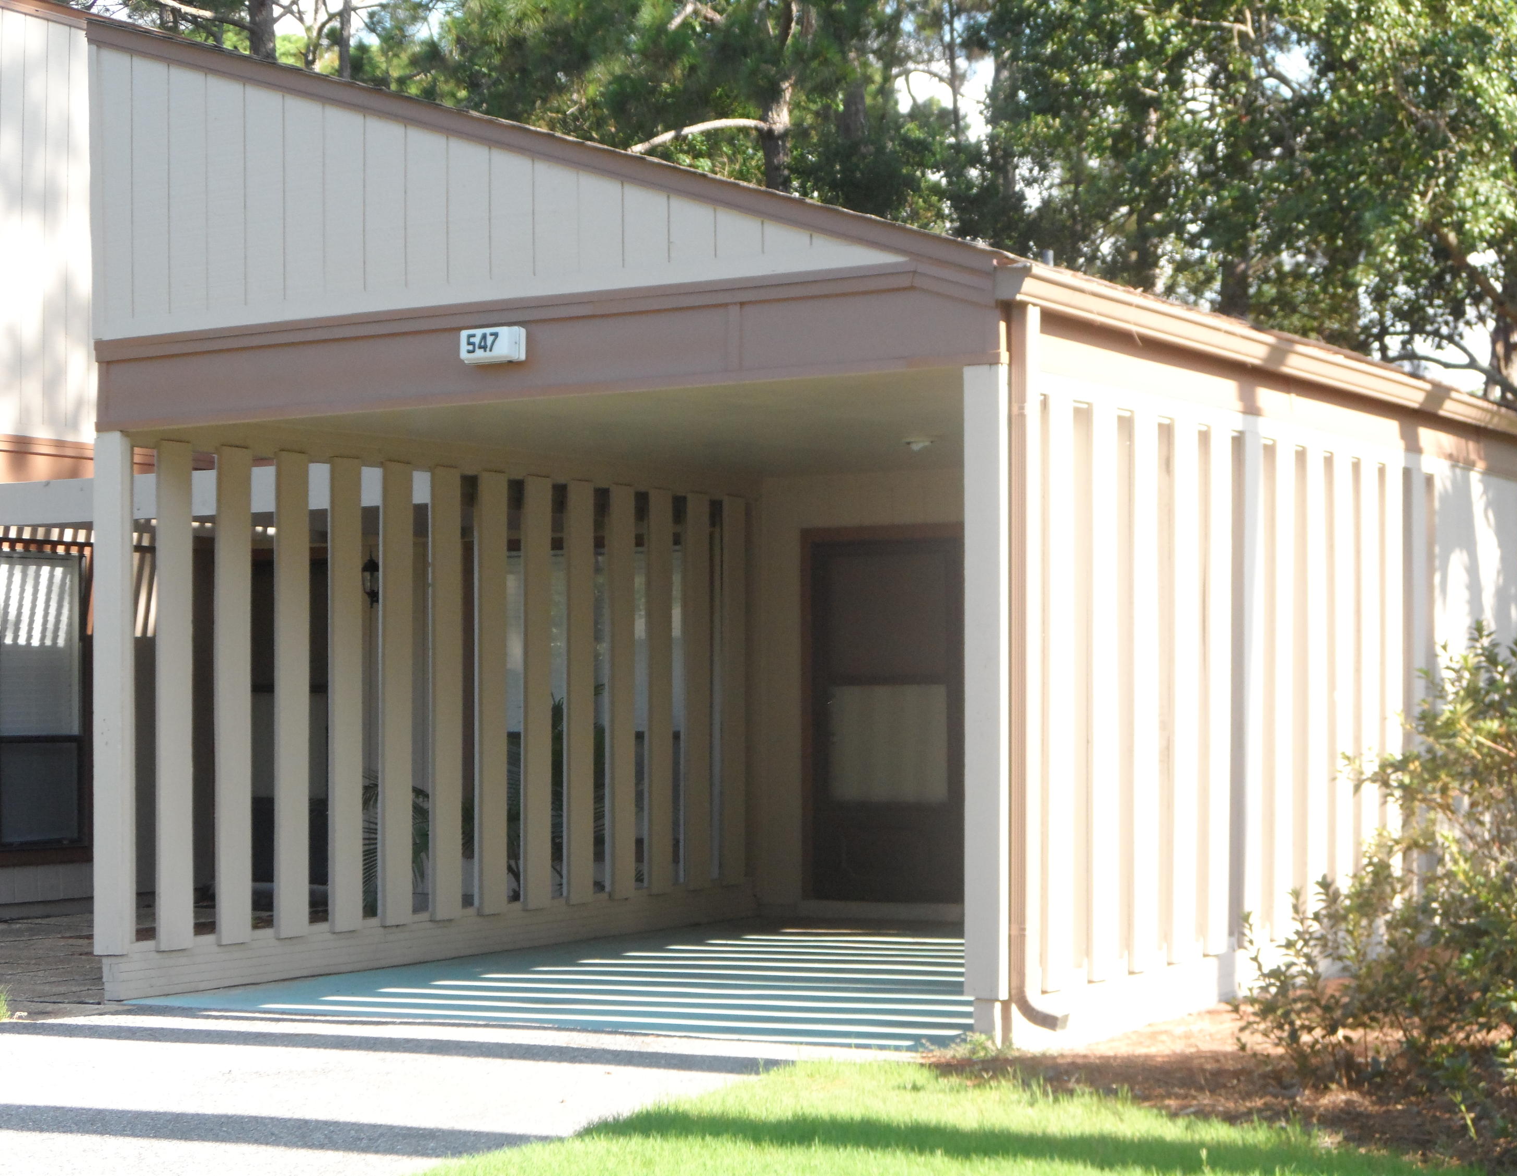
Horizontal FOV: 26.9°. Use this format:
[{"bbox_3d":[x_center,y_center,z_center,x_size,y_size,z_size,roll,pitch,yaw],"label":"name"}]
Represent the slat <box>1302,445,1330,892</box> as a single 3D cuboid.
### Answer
[{"bbox_3d":[2.520,0.462,14.347,0.030,2.200,0.230,-1,-2,28],"label":"slat"}]

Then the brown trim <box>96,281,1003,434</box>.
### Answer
[{"bbox_3d":[-0.956,-0.858,12.205,4.270,0.310,0.070,-2,-2,32],"label":"brown trim"}]

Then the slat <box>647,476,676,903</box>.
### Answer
[{"bbox_3d":[-0.531,0.559,17.137,0.035,2.190,0.215,-1,-2,28],"label":"slat"}]

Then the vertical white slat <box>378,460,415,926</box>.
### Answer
[{"bbox_3d":[-1.721,0.501,15.053,0.035,2.190,0.215,-1,-2,28],"label":"vertical white slat"}]

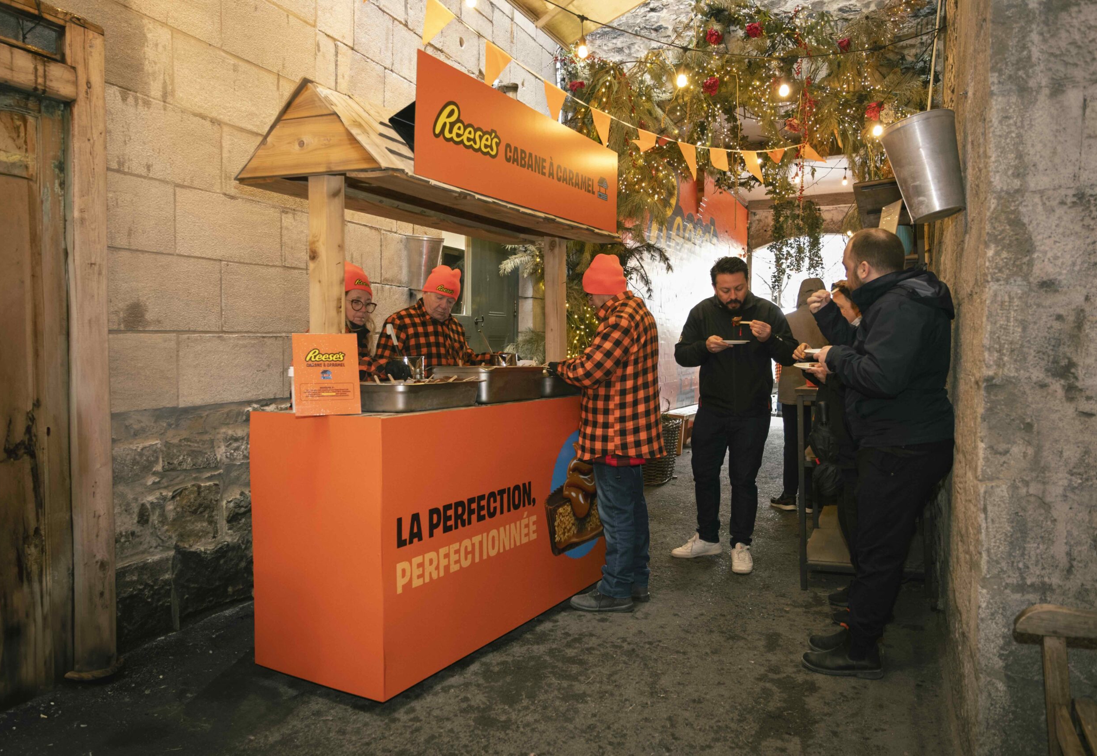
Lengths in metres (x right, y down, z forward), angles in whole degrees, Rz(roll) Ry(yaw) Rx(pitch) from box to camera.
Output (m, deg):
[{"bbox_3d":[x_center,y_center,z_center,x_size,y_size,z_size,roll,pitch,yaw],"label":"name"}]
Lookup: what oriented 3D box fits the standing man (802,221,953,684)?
[{"bbox_3d":[1.252,0.269,2.897,0.560,1.690,0.580,0,2,27],"label":"standing man"}]

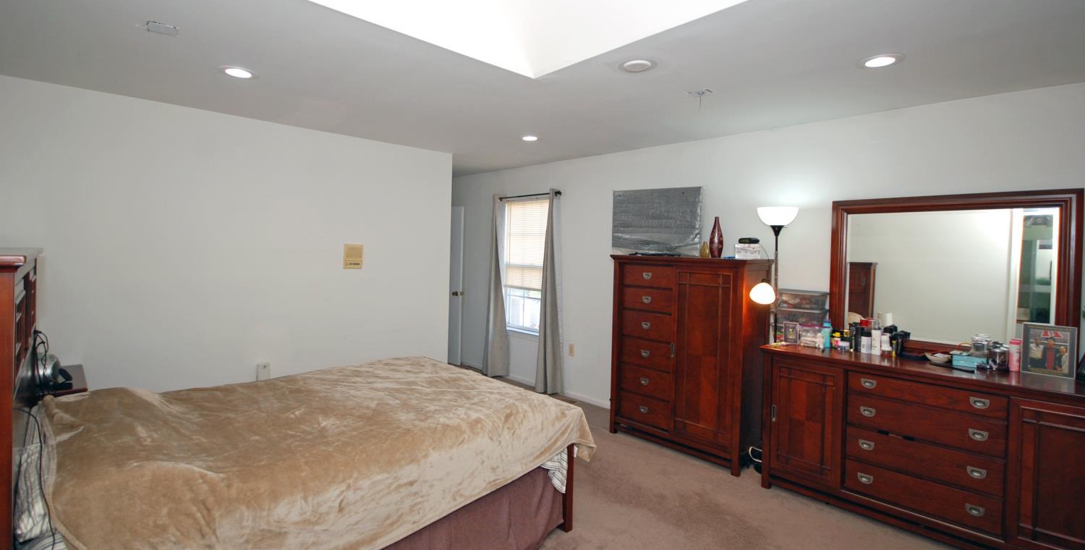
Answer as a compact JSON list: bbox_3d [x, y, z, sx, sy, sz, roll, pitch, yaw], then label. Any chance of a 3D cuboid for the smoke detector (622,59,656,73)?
[{"bbox_3d":[0.442,-0.966,2.101,0.135,0.035,0.135,0,4,0],"label":"smoke detector"}]

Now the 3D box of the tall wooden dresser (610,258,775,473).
[{"bbox_3d":[1.098,0.613,3.578,1.090,1.486,0.470,4,5,43],"label":"tall wooden dresser"}]

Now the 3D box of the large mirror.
[{"bbox_3d":[2.305,0.017,2.647,1.080,0.950,0.060,4,5,43],"label":"large mirror"}]

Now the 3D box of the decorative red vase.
[{"bbox_3d":[1.309,-0.287,3.403,0.100,0.310,0.100,4,5,43],"label":"decorative red vase"}]

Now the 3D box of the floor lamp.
[{"bbox_3d":[1.626,0.461,3.190,0.290,1.860,0.290,4,5,43],"label":"floor lamp"}]

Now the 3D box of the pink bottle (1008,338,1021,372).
[{"bbox_3d":[2.519,0.427,2.414,0.050,0.180,0.050,4,5,43],"label":"pink bottle"}]

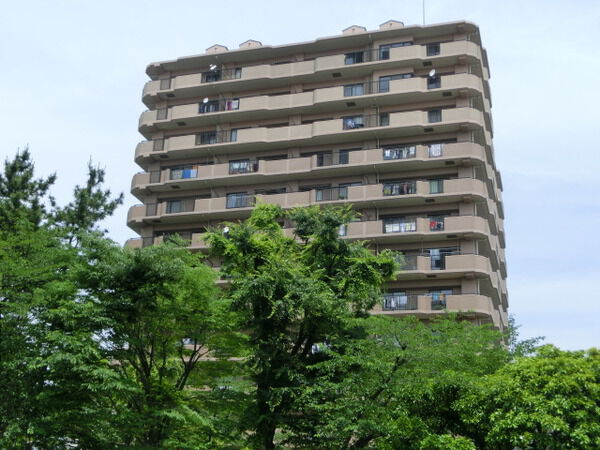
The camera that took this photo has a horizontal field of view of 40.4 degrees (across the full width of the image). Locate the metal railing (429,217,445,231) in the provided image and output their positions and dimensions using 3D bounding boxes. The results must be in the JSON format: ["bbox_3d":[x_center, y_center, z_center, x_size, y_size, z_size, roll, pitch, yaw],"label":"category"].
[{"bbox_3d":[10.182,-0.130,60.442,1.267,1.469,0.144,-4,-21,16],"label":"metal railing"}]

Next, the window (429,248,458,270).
[{"bbox_3d":[10.430,2.558,59.333,2.246,1.901,0.144,-4,-21,16],"label":"window"}]

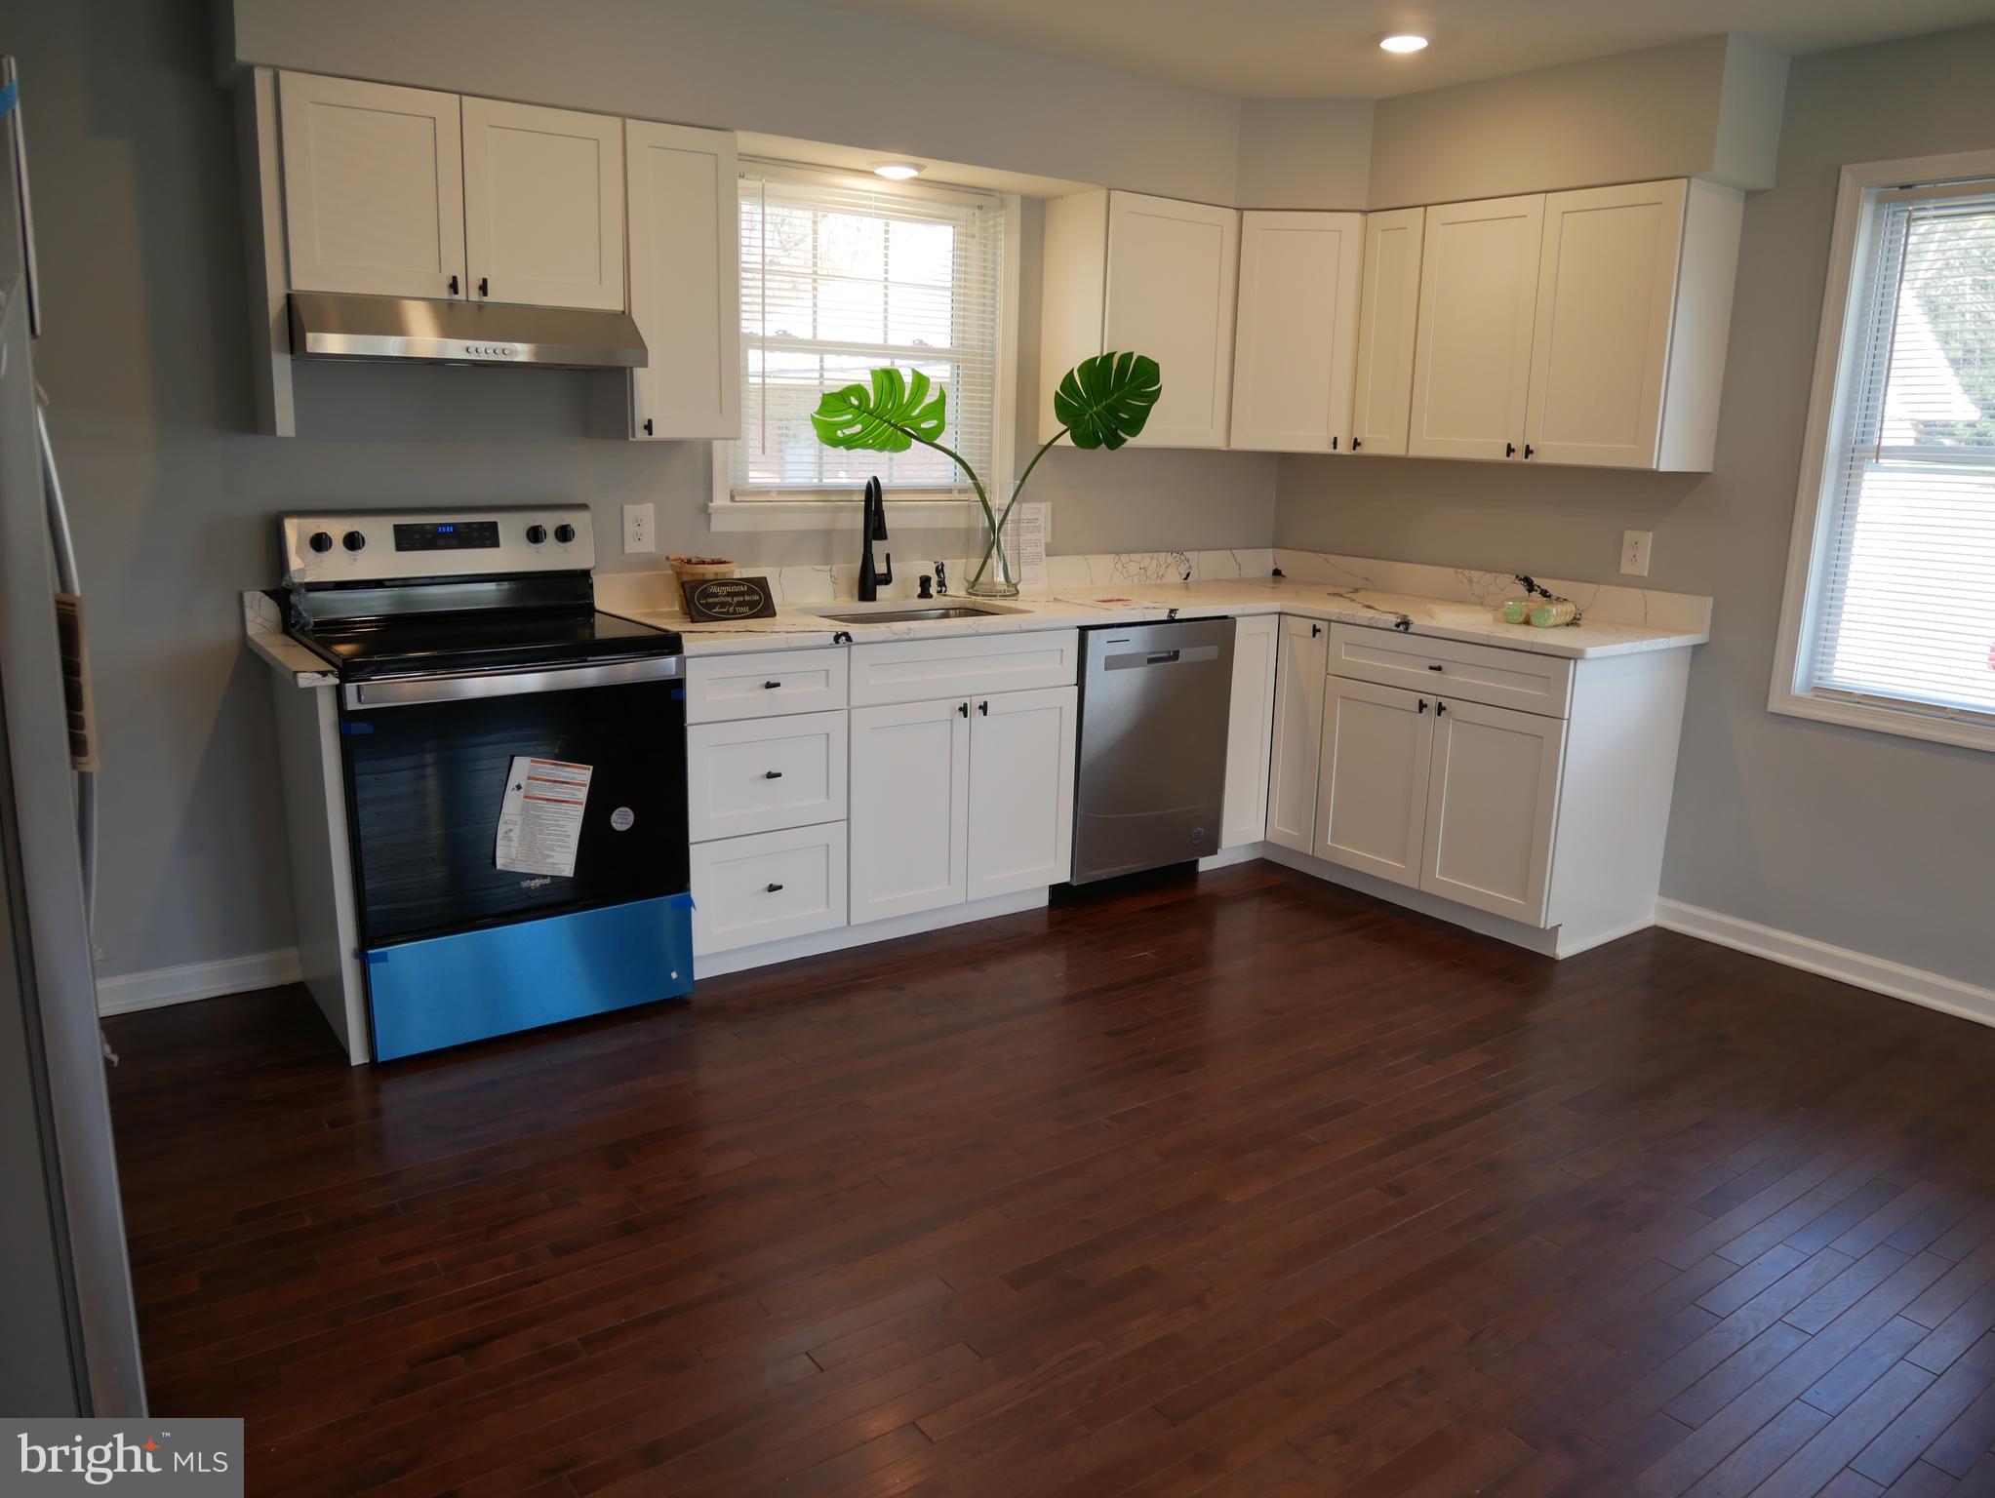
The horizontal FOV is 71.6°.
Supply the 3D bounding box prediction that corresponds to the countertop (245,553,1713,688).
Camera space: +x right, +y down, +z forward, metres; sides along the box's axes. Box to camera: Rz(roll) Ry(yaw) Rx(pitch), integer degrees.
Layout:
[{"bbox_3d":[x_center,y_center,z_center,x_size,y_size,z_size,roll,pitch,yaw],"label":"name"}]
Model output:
[{"bbox_3d":[0.133,-0.343,3.668,3.541,0.132,1.717,-8,16,-35],"label":"countertop"}]

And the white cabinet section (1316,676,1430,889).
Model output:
[{"bbox_3d":[1.370,0.063,4.364,0.580,0.586,0.420,-7,15,-35],"label":"white cabinet section"}]

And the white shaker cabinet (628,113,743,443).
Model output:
[{"bbox_3d":[-0.878,-1.184,3.593,0.300,0.747,0.321,-8,16,-35],"label":"white shaker cabinet"}]

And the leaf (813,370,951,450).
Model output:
[{"bbox_3d":[-0.340,-0.979,4.002,0.385,0.262,0.150,-3,13,-19],"label":"leaf"}]

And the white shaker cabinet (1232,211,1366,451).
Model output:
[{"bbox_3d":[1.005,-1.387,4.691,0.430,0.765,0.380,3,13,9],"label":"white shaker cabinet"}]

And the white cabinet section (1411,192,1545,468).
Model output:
[{"bbox_3d":[1.534,-1.254,4.190,0.318,0.763,0.423,-7,15,-35],"label":"white cabinet section"}]

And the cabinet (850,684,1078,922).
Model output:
[{"bbox_3d":[-0.263,0.083,4.164,0.769,0.615,0.617,-8,16,-35],"label":"cabinet"}]

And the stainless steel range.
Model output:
[{"bbox_3d":[-1.219,0.044,3.337,0.760,1.188,0.694,-8,15,-35],"label":"stainless steel range"}]

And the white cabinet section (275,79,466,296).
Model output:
[{"bbox_3d":[-1.425,-1.236,3.115,0.381,0.455,0.318,-7,15,-35],"label":"white cabinet section"}]

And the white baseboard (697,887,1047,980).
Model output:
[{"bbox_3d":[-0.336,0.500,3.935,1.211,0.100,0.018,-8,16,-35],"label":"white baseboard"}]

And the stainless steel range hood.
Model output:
[{"bbox_3d":[-1.255,-0.962,3.226,0.757,0.143,0.484,-8,15,-35],"label":"stainless steel range hood"}]

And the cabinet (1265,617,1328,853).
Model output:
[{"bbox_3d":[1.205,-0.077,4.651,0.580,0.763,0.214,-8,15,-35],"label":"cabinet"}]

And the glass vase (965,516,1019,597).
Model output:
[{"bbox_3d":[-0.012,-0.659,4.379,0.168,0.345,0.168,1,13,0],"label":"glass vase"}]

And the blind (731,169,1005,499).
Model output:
[{"bbox_3d":[-0.379,-1.215,4.168,0.940,0.899,0.050,-8,16,-35],"label":"blind"}]

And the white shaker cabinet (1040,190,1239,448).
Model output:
[{"bbox_3d":[0.461,-1.366,4.546,0.555,0.747,0.321,-8,16,-35],"label":"white shaker cabinet"}]

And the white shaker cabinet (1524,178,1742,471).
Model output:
[{"bbox_3d":[1.788,-1.177,3.897,0.325,0.765,0.423,-8,15,-35],"label":"white shaker cabinet"}]

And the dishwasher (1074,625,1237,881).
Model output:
[{"bbox_3d":[0.313,-0.053,4.532,0.610,0.787,0.621,-8,16,-35],"label":"dishwasher"}]

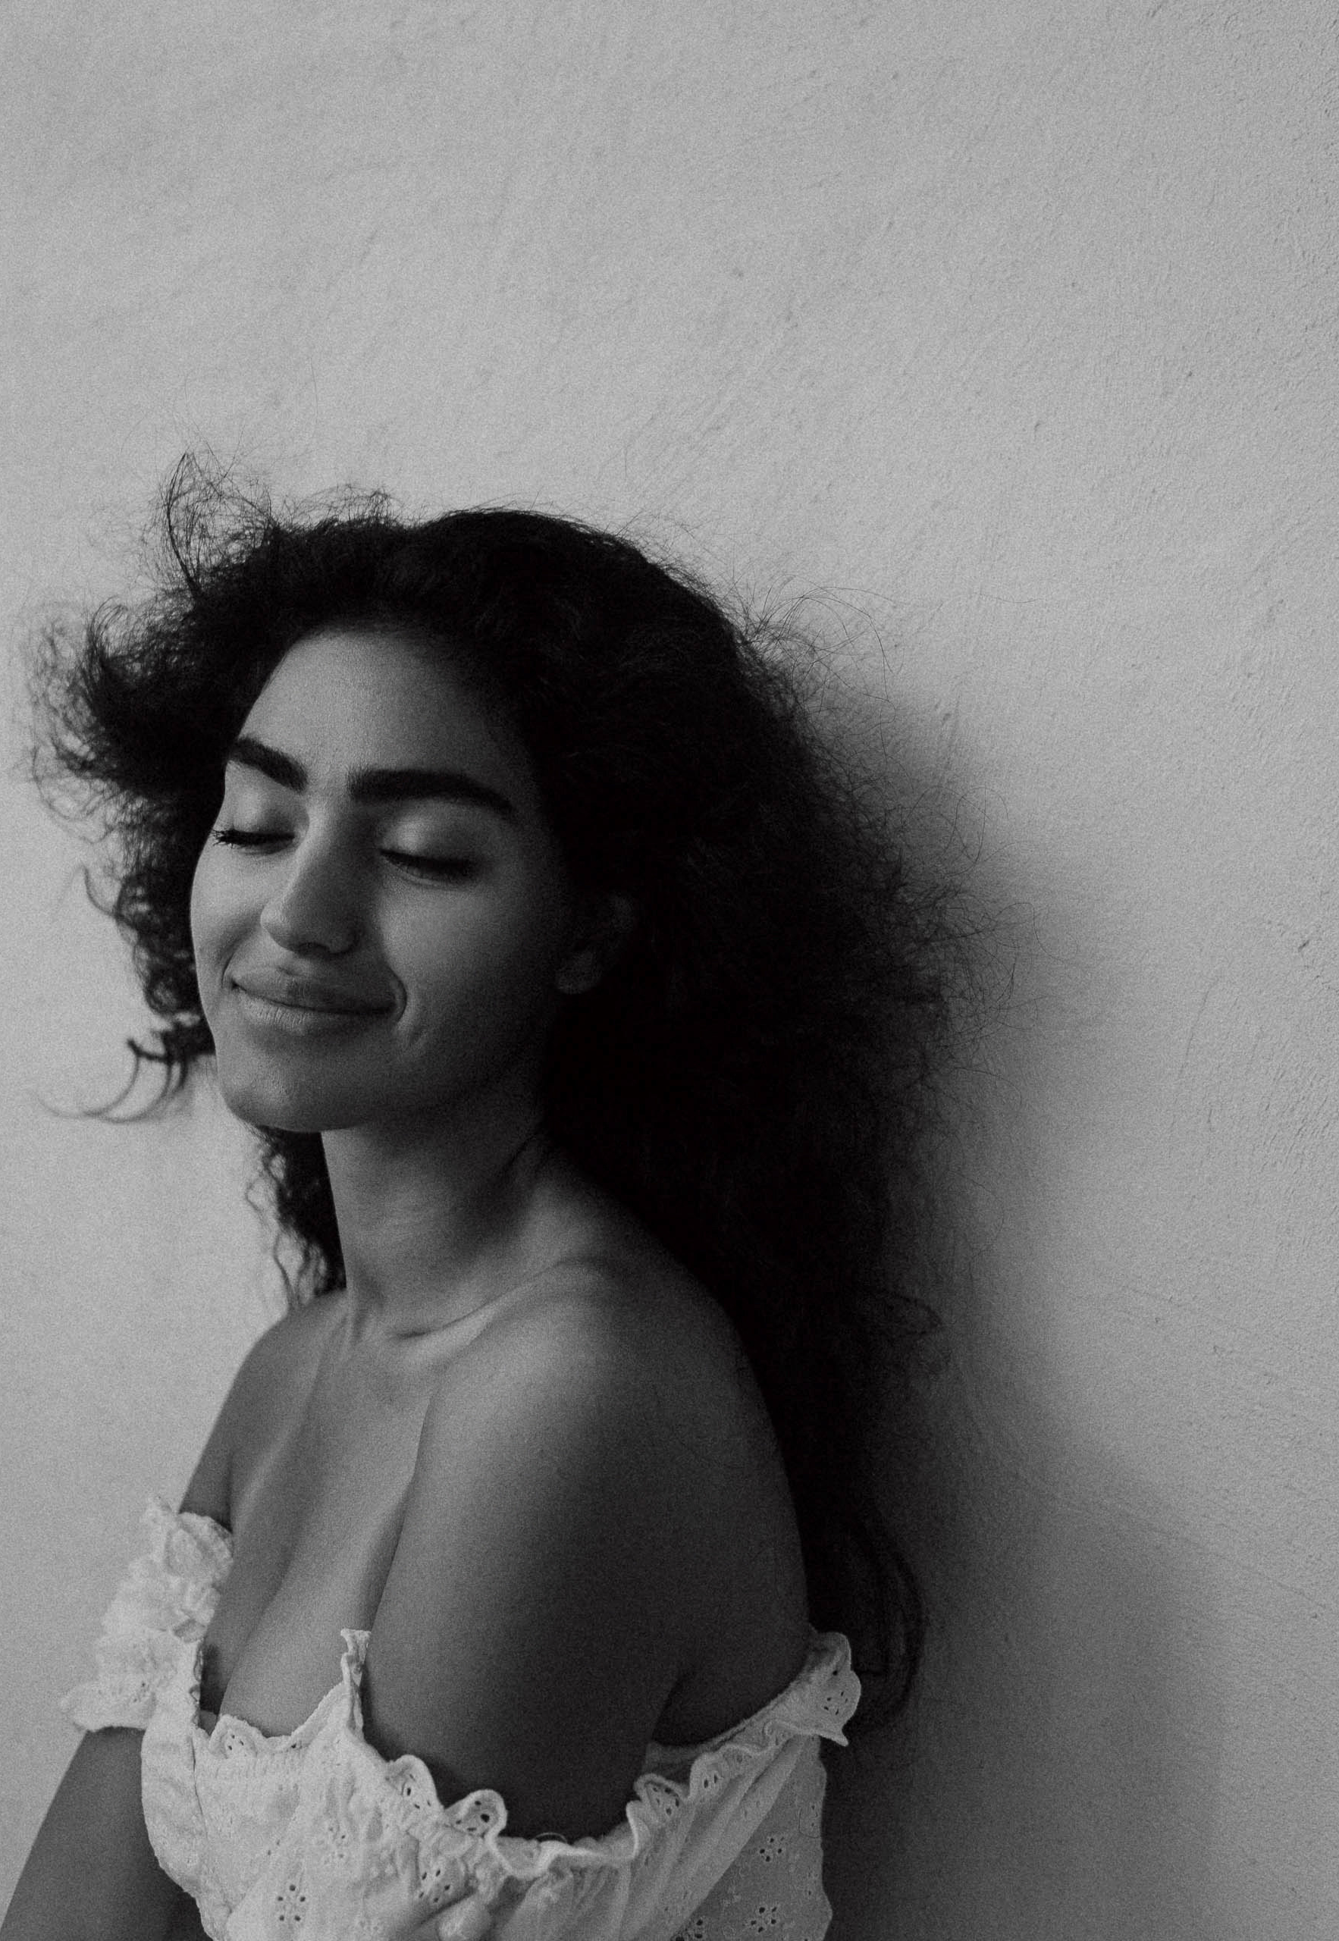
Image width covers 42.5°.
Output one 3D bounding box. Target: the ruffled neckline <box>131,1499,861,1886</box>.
[{"bbox_3d":[-0.092,0.293,0.770,0.240,0.115,0.360,-1,3,-37],"label":"ruffled neckline"}]

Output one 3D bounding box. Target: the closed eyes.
[{"bbox_3d":[-0.127,-0.044,0.668,0.099,0.018,0.030,9,3,19],"label":"closed eyes"}]

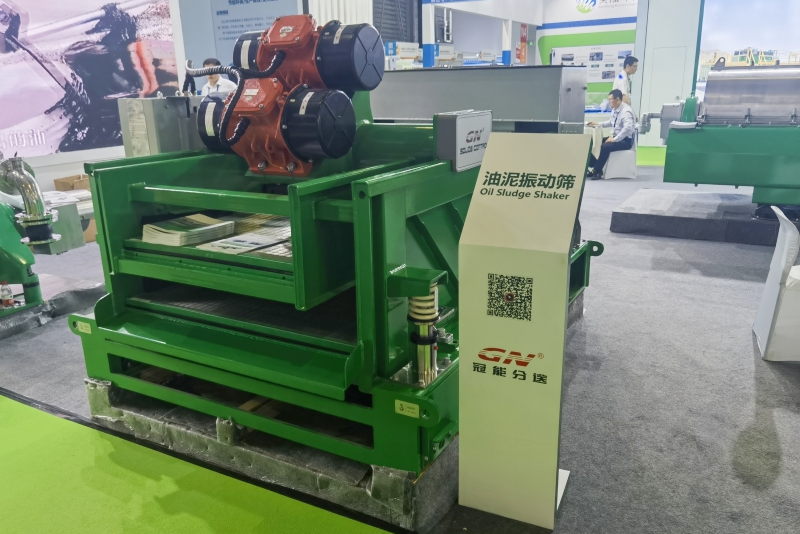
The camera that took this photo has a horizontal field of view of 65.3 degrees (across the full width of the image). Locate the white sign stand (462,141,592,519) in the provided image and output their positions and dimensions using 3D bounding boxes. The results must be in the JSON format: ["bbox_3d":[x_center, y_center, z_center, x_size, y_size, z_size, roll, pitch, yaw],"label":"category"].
[{"bbox_3d":[0.380,0.182,1.917,0.302,1.143,0.315,6,17,24],"label":"white sign stand"}]

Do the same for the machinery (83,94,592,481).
[{"bbox_3d":[-0.106,-0.273,2.986,1.669,1.165,2.192,7,17,28],"label":"machinery"}]

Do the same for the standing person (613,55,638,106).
[{"bbox_3d":[3.491,-2.370,9.777,0.360,1.791,0.450,2,16,12],"label":"standing person"}]

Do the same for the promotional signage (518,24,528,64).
[{"bbox_3d":[7.125,-12.894,36.000,0.590,2.379,0.100,7,17,28],"label":"promotional signage"}]

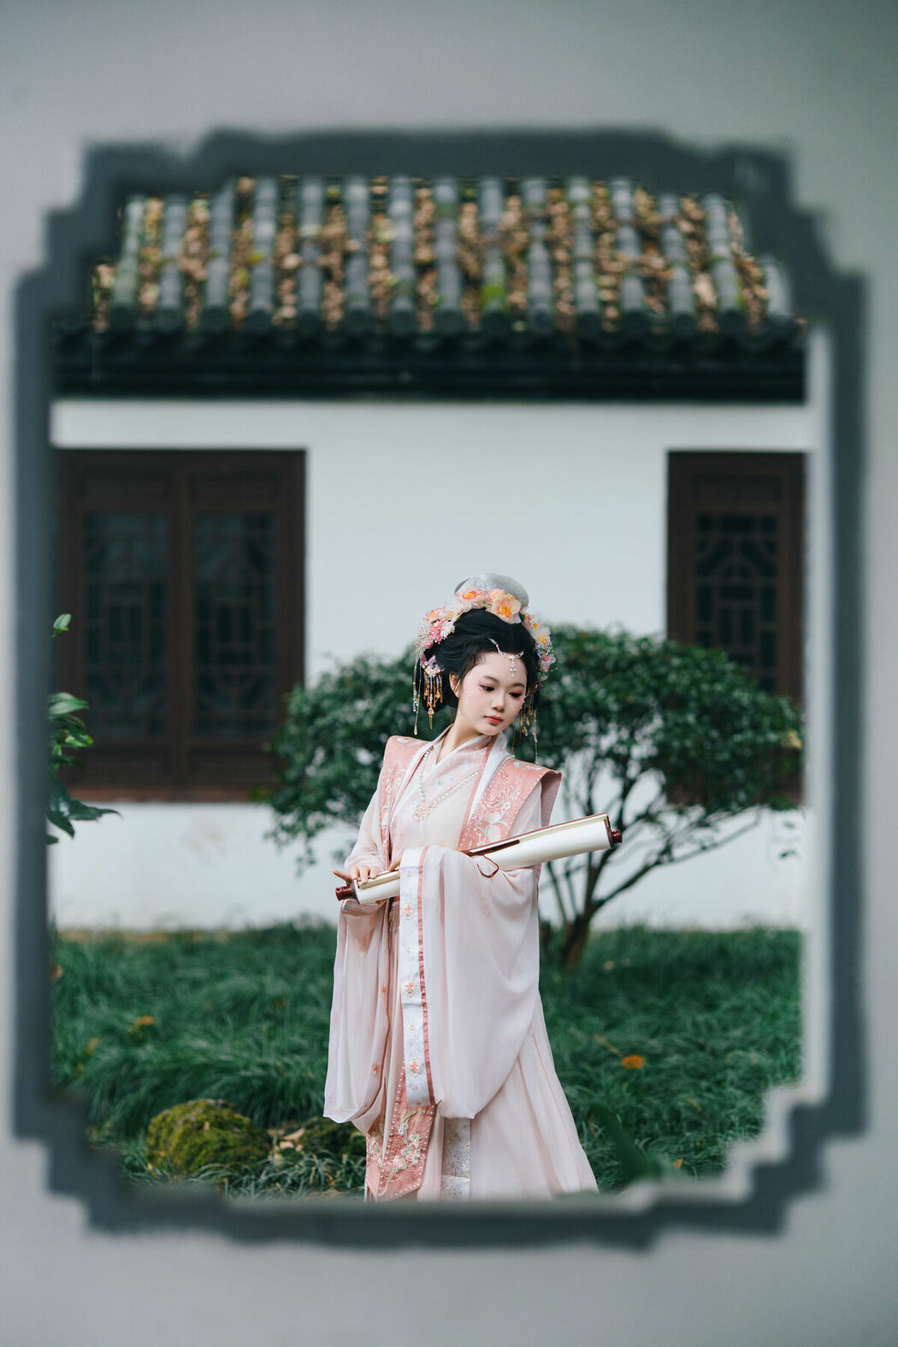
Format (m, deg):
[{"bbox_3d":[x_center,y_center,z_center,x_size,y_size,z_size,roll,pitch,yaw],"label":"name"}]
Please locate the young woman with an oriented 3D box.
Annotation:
[{"bbox_3d":[0.033,0.634,10.400,0.600,1.690,0.500,0,0,33],"label":"young woman"}]

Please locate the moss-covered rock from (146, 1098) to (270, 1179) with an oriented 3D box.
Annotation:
[{"bbox_3d":[-0.567,1.106,11.800,0.300,0.210,0.260,0,0,0],"label":"moss-covered rock"}]

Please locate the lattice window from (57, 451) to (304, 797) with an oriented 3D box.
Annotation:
[{"bbox_3d":[-1.149,-0.203,21.500,1.070,1.500,0.100,0,0,0],"label":"lattice window"}]

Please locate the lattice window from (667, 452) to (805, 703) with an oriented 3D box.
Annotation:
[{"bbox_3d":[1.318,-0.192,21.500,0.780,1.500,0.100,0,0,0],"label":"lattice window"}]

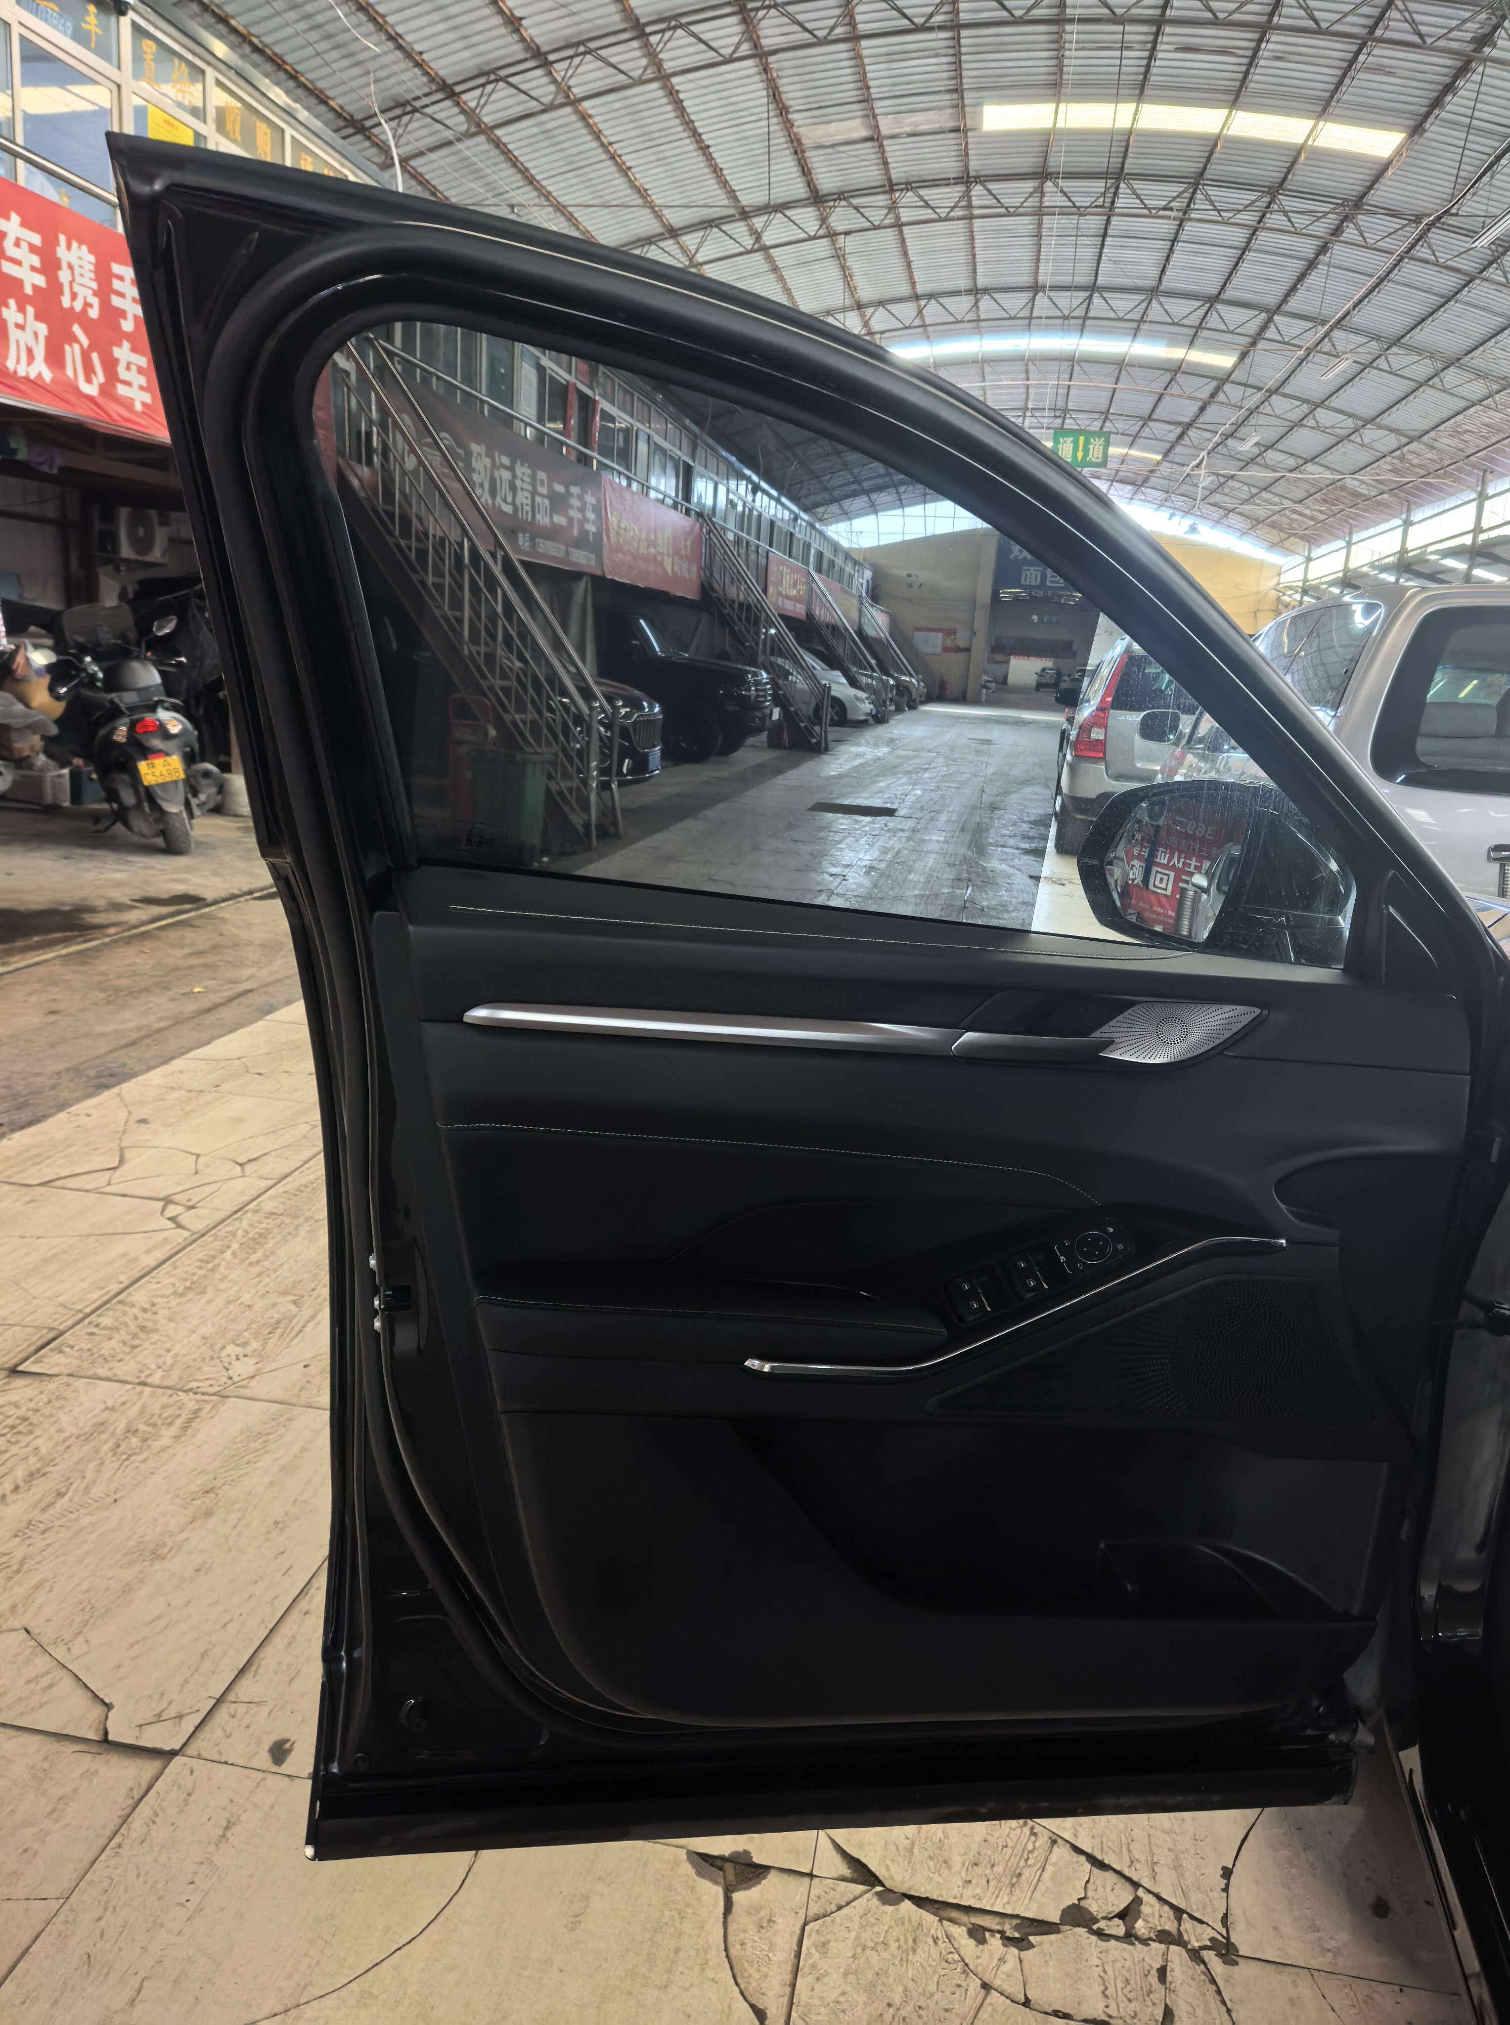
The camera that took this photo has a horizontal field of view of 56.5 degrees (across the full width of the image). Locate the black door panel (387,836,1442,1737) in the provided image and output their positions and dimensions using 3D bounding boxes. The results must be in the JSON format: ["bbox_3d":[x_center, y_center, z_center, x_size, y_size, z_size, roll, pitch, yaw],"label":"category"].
[{"bbox_3d":[0.116,0.252,1.082,0.791,0.710,0.140,1,14,-3],"label":"black door panel"}]

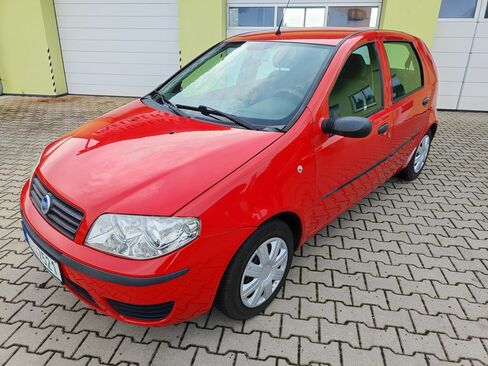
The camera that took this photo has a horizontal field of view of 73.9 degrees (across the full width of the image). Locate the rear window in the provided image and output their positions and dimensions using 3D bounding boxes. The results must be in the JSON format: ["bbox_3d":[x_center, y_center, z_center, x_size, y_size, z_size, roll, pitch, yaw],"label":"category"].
[{"bbox_3d":[1.307,-0.913,2.620,0.720,0.450,0.050,-24,15,-41],"label":"rear window"}]

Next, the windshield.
[{"bbox_3d":[-0.078,-0.722,2.189,1.360,0.100,0.830,21,61,40],"label":"windshield"}]

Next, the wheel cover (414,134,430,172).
[{"bbox_3d":[1.822,-0.291,3.330,0.050,0.395,0.395,21,33,40],"label":"wheel cover"}]

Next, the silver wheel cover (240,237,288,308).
[{"bbox_3d":[0.116,0.474,1.732,0.050,0.395,0.395,21,33,40],"label":"silver wheel cover"}]

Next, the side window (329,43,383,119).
[{"bbox_3d":[0.691,-0.635,2.041,0.800,0.460,0.050,-24,15,-41],"label":"side window"}]

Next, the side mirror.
[{"bbox_3d":[0.560,-0.302,1.756,0.230,0.145,0.160,21,33,40],"label":"side mirror"}]

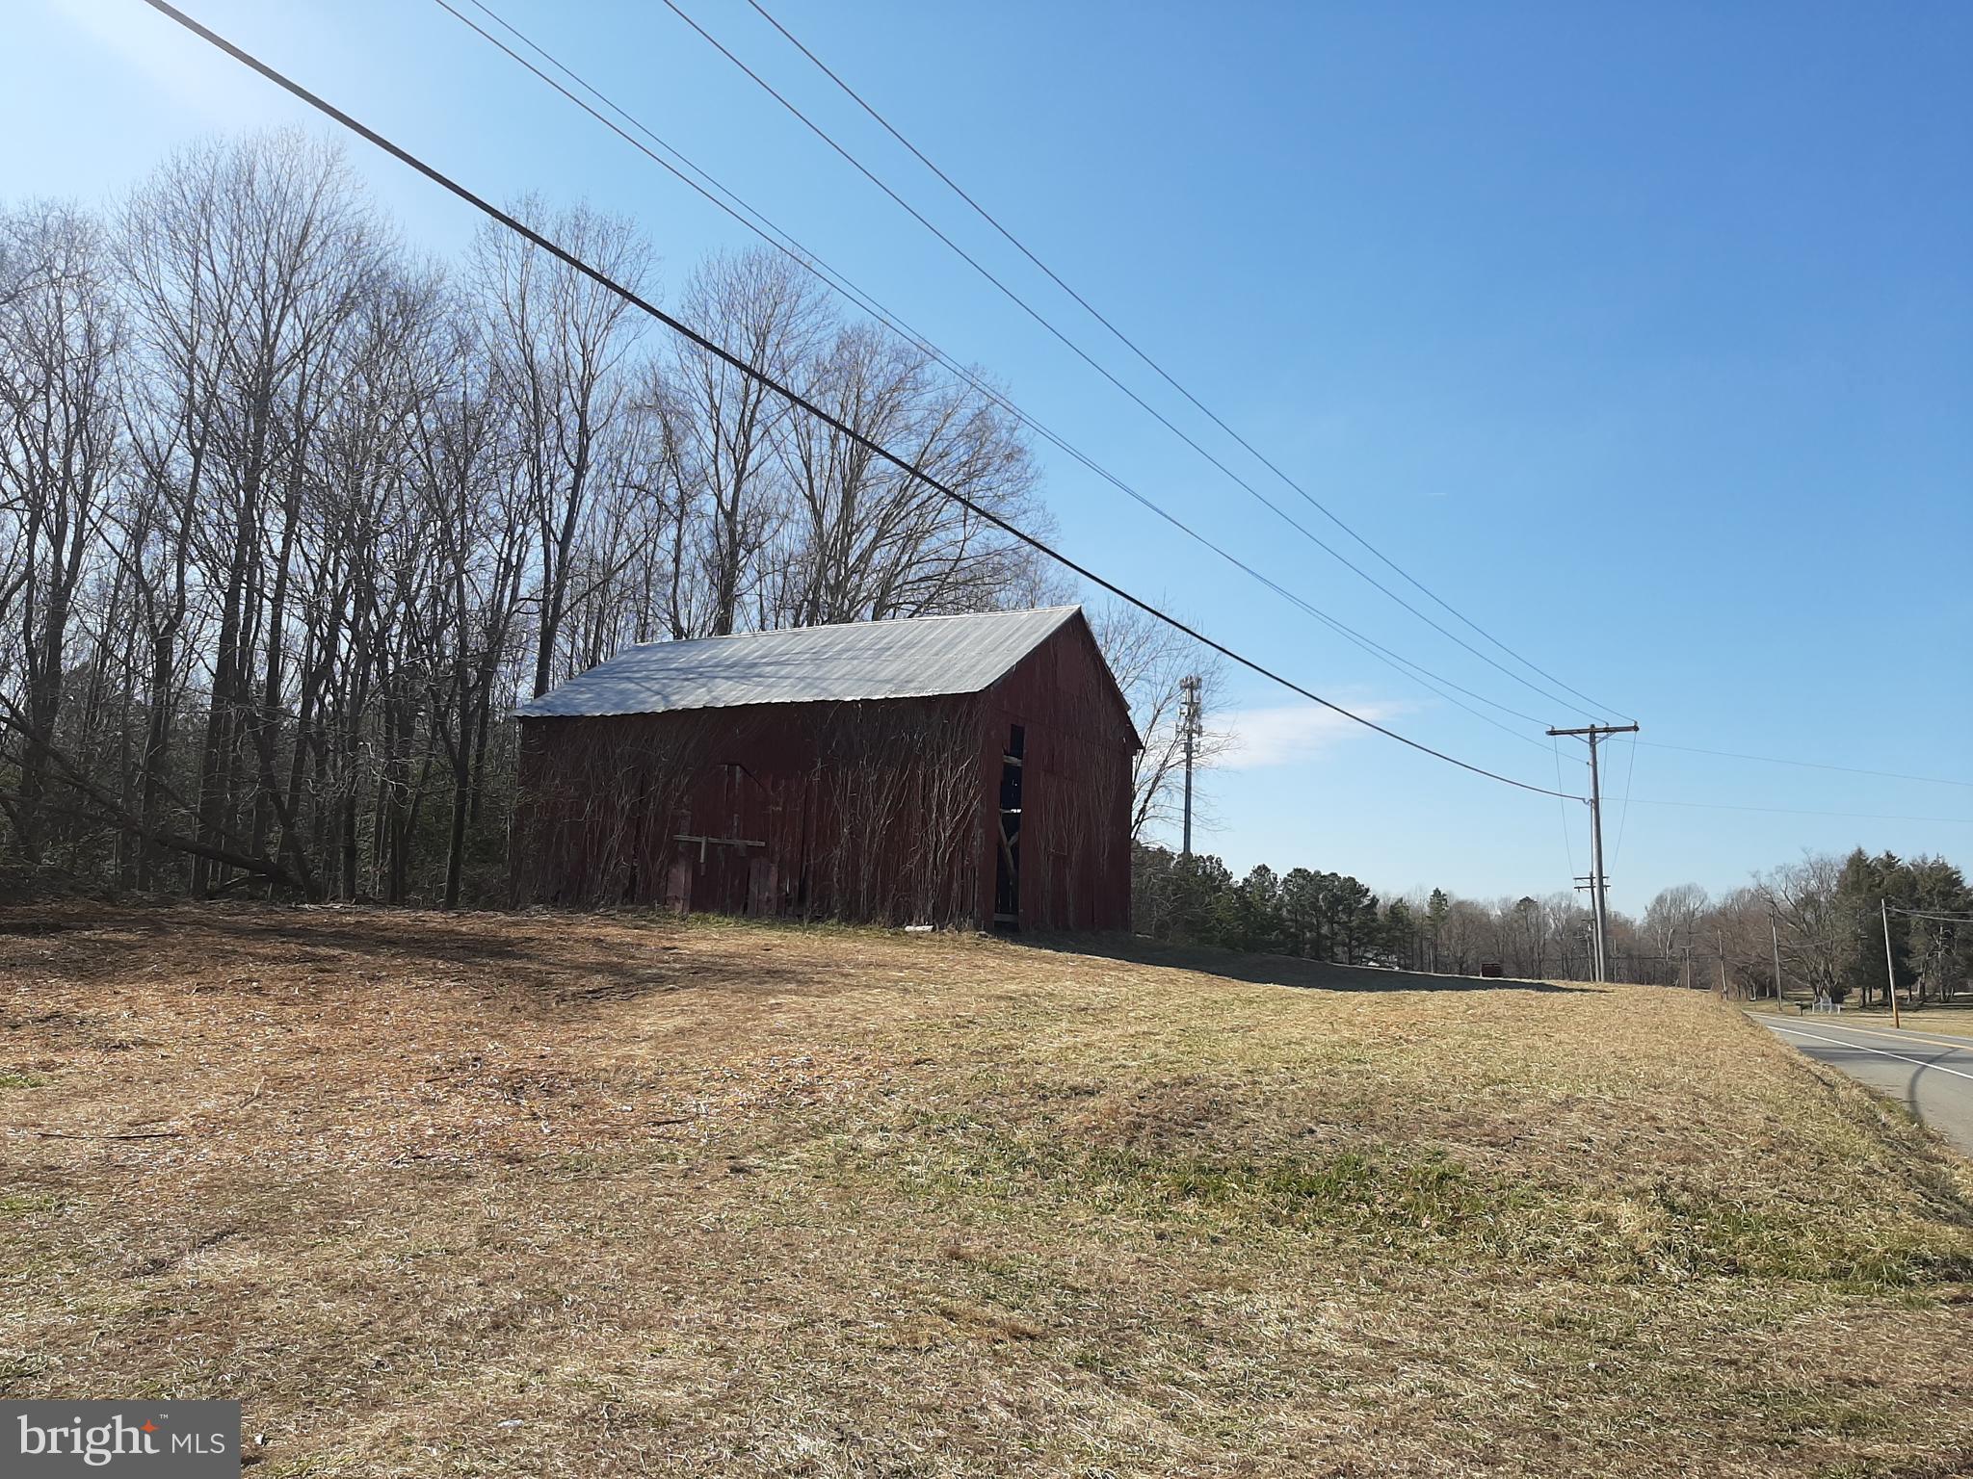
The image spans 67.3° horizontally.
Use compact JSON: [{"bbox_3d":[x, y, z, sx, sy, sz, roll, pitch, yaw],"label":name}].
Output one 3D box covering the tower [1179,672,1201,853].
[{"bbox_3d":[33.680,12.214,246.816,4.000,47.000,4.000,2,-8,0],"label":"tower"}]

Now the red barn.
[{"bbox_3d":[-3.900,0.860,37.100,13.350,7.500,8.650,-2,-9,29],"label":"red barn"}]

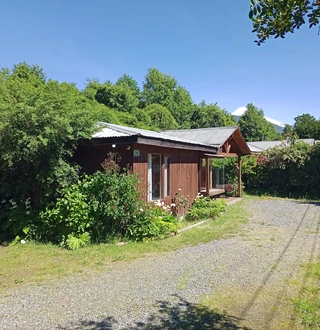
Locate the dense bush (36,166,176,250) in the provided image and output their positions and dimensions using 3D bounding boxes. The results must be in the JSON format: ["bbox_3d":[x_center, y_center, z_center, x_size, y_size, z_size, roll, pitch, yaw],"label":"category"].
[{"bbox_3d":[-1.192,0.881,7.489,3.200,1.650,1.700,0,-1,0],"label":"dense bush"}]

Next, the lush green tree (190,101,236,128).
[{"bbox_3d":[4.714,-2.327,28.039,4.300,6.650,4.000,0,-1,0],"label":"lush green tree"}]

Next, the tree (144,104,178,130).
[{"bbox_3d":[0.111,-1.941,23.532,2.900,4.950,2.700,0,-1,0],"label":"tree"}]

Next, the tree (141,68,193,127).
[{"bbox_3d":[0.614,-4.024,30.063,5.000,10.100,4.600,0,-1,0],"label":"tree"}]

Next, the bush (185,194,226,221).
[{"bbox_3d":[1.589,1.407,11.082,0.950,0.740,1.600,0,-1,24],"label":"bush"}]

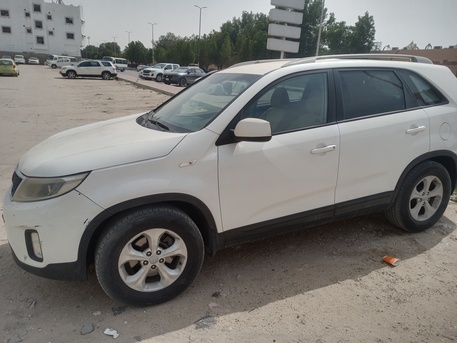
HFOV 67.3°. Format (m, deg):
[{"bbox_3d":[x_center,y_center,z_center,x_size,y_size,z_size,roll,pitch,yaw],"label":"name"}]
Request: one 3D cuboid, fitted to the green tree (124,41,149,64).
[{"bbox_3d":[-24.119,-30.935,90.000,6.000,6.500,6.000,3,17,0],"label":"green tree"}]

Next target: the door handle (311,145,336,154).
[{"bbox_3d":[0.721,-0.167,2.606,0.240,0.045,0.050,-8,19,-24],"label":"door handle"}]

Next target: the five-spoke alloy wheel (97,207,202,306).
[{"bbox_3d":[-0.534,0.569,2.380,0.737,0.737,0.235,-8,19,-24],"label":"five-spoke alloy wheel"}]

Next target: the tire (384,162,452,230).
[{"bbox_3d":[1.913,0.244,3.474,0.735,0.735,0.235,-8,19,-24],"label":"tire"}]

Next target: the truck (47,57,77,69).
[{"bbox_3d":[-27.144,-17.721,55.860,1.900,1.970,5.000,16,21,35],"label":"truck"}]

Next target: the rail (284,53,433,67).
[{"bbox_3d":[1.209,-0.978,3.031,1.750,0.115,0.065,-8,19,-24],"label":"rail"}]

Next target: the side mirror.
[{"bbox_3d":[0.158,-0.264,2.208,0.160,0.155,0.240,-8,19,-24],"label":"side mirror"}]

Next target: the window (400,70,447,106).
[{"bbox_3d":[1.775,-0.759,3.127,0.570,0.340,0.060,-7,-4,-30],"label":"window"}]

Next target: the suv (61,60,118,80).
[{"bbox_3d":[-13.178,-9.588,32.195,4.920,1.750,1.950,-5,19,-26],"label":"suv"}]

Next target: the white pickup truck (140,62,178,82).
[{"bbox_3d":[-6.232,-10.162,35.217,1.860,1.790,5.200,17,21,37],"label":"white pickup truck"}]

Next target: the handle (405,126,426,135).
[{"bbox_3d":[1.632,-0.359,2.991,0.240,0.045,0.050,-8,19,-24],"label":"handle"}]

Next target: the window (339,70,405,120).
[{"bbox_3d":[1.194,-0.637,2.858,0.660,0.410,0.050,-8,-4,-24],"label":"window"}]

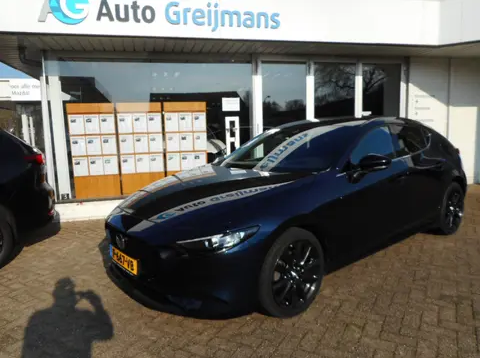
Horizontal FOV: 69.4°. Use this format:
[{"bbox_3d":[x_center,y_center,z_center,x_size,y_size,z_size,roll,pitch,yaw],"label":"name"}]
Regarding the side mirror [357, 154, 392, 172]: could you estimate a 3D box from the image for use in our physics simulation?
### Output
[{"bbox_3d":[1.119,-0.134,2.905,0.160,0.140,0.230,-8,10,-38],"label":"side mirror"}]

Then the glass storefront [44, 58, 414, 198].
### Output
[{"bbox_3d":[0.122,-1.051,6.528,6.750,2.420,0.250,-4,8,-14],"label":"glass storefront"}]

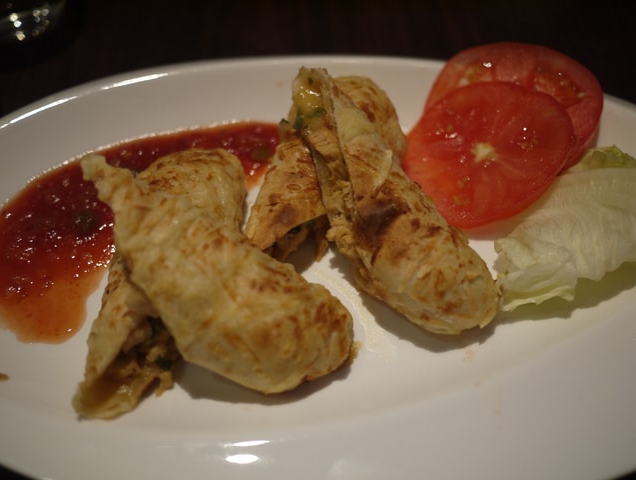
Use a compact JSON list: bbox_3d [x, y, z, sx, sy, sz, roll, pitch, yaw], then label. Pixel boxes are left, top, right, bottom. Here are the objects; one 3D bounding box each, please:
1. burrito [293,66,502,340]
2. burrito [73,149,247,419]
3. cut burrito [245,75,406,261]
[{"bbox_3d":[0.026,-0.020,0.294,0.040,0.037,0.132,-20,59,-19],"label":"burrito"},{"bbox_3d":[-0.057,0.011,0.280,0.039,0.034,0.126,10,48,9],"label":"burrito"},{"bbox_3d":[0.007,-0.035,0.324,0.040,0.035,0.112,19,49,17],"label":"cut burrito"}]

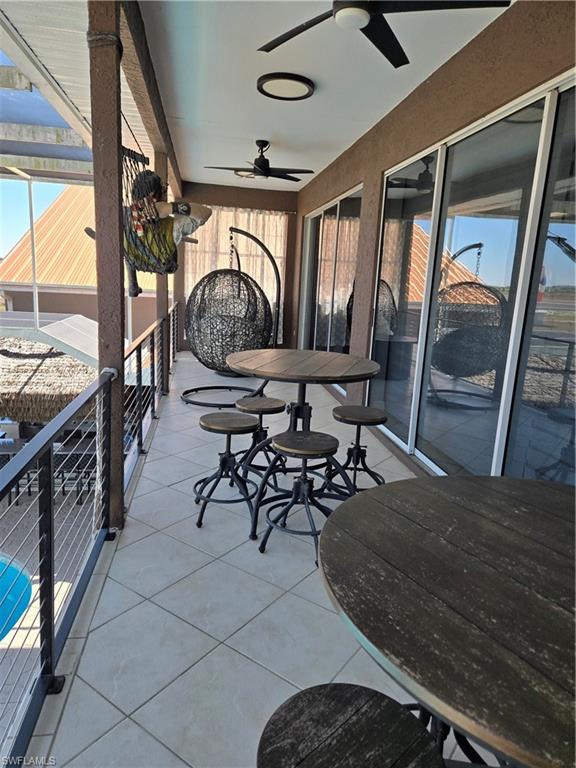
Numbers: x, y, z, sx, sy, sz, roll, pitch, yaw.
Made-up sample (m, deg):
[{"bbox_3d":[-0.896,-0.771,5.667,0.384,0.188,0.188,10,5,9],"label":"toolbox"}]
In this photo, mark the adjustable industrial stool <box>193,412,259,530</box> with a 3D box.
[{"bbox_3d":[-0.370,0.520,3.151,0.430,0.610,0.430,1,12,-10],"label":"adjustable industrial stool"}]

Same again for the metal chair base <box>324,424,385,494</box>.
[{"bbox_3d":[0.501,0.499,3.674,0.430,0.530,0.430,1,12,-10],"label":"metal chair base"}]

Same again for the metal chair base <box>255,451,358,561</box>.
[{"bbox_3d":[0.081,0.628,2.821,0.430,0.582,0.430,1,12,-10],"label":"metal chair base"}]

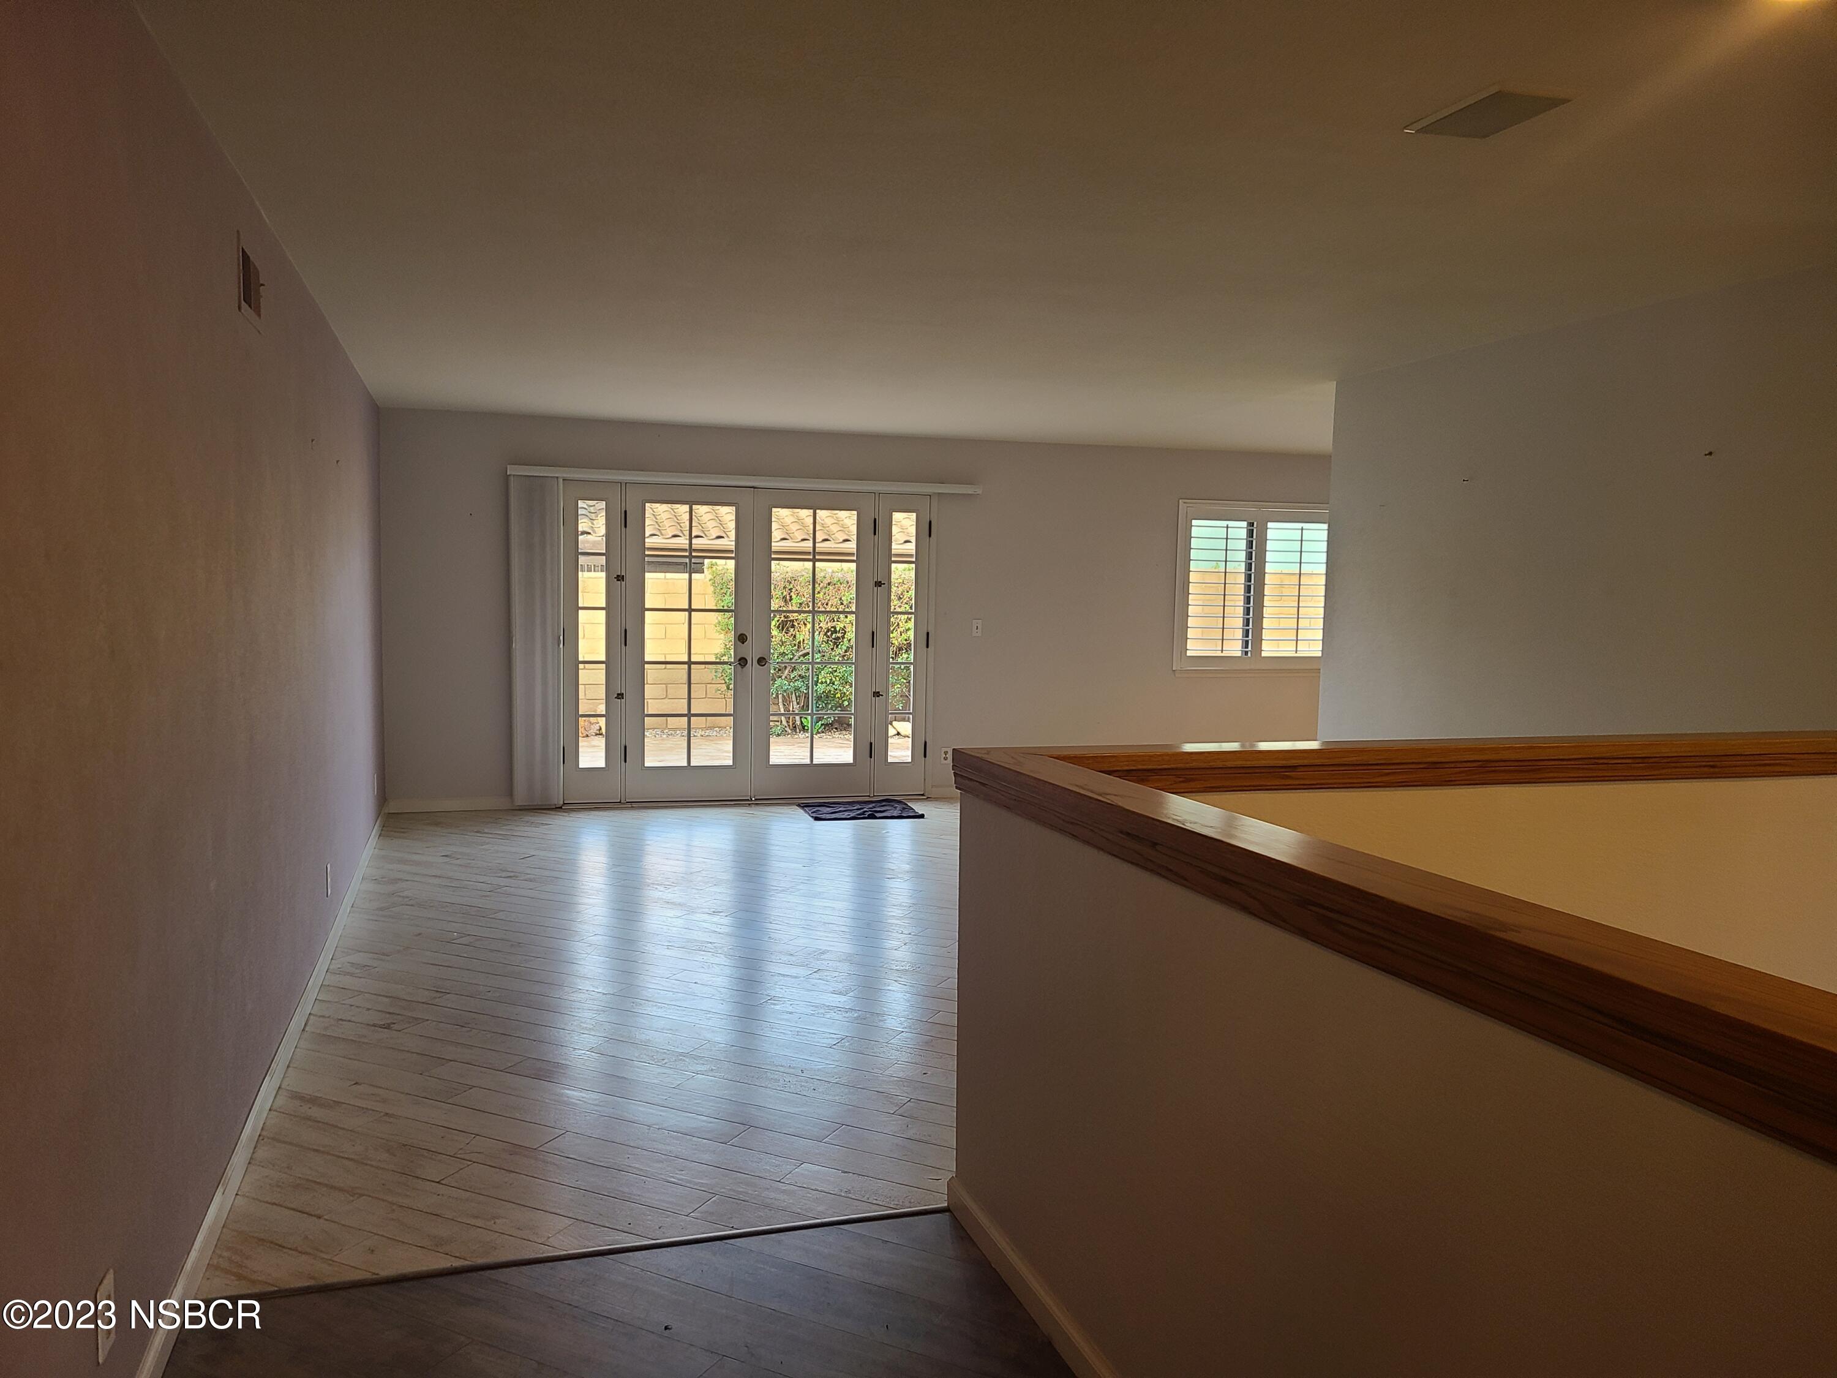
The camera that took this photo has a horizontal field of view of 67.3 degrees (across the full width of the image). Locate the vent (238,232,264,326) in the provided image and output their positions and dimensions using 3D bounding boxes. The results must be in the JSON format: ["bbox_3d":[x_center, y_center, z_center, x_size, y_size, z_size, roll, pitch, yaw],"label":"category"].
[{"bbox_3d":[-1.737,-1.045,3.594,0.020,0.195,0.402,0,4,-17],"label":"vent"}]

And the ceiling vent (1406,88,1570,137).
[{"bbox_3d":[1.179,-1.188,2.854,0.204,0.020,0.297,0,4,-17],"label":"ceiling vent"}]

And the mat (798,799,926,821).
[{"bbox_3d":[-0.384,0.764,8.746,0.667,0.025,0.588,0,4,-17],"label":"mat"}]

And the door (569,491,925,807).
[{"bbox_3d":[-1.087,-0.292,9.012,2.425,2.042,0.100,0,4,-17],"label":"door"}]

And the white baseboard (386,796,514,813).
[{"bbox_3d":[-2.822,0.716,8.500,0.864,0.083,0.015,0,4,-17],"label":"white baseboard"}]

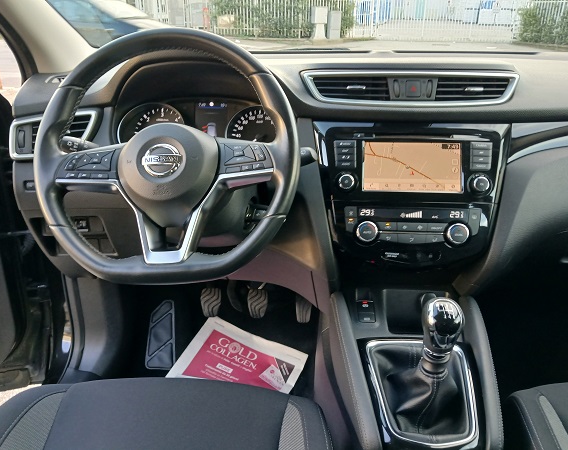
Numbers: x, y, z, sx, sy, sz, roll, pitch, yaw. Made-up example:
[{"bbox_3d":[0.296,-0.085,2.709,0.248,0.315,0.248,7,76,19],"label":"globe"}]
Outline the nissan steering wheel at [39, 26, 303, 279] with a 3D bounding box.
[{"bbox_3d":[-0.162,-0.096,0.666,0.370,0.355,0.117,2,1,4],"label":"nissan steering wheel"}]

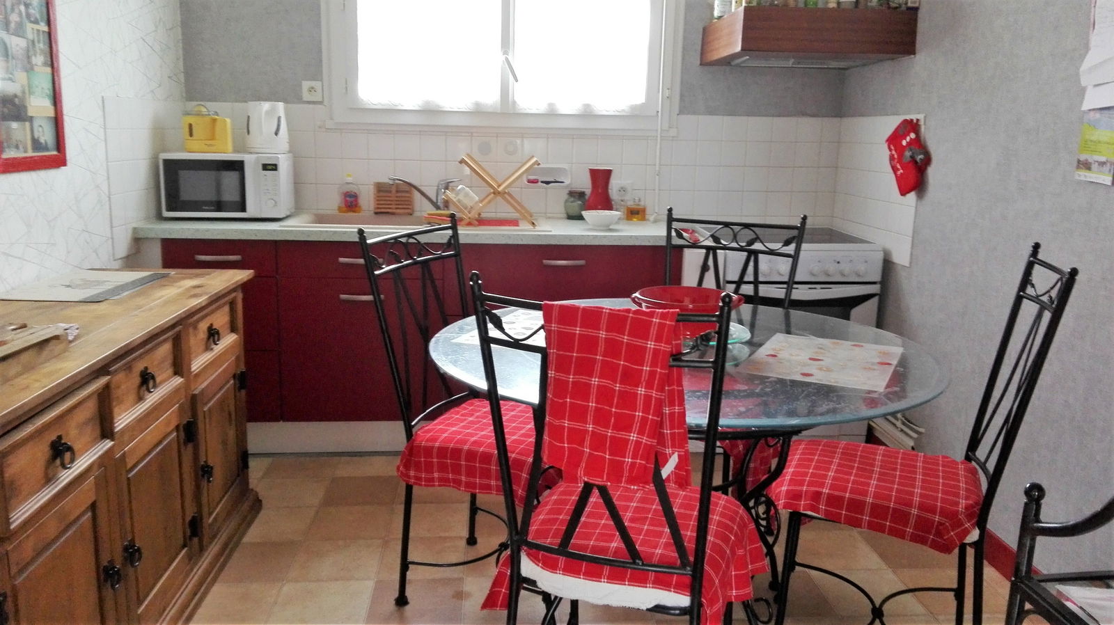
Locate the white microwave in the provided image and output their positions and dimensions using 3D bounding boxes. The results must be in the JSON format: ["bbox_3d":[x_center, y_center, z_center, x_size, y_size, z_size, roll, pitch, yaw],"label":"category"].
[{"bbox_3d":[-1.313,-0.514,3.220,0.430,0.248,0.315,0,13,-7],"label":"white microwave"}]

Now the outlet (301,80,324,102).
[{"bbox_3d":[-1.029,-0.933,3.358,0.084,0.083,0.020,0,11,-4],"label":"outlet"}]

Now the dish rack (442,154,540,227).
[{"bbox_3d":[-0.260,-0.503,3.256,0.355,0.262,0.370,0,13,-5],"label":"dish rack"}]

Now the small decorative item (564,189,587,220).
[{"bbox_3d":[0.079,-0.454,3.397,0.089,0.124,0.089,0,12,-4],"label":"small decorative item"}]

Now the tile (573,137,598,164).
[{"bbox_3d":[0.127,-0.704,3.467,0.108,0.108,0.010,0,13,-5],"label":"tile"}]

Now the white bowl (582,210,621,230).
[{"bbox_3d":[0.176,-0.366,3.146,0.145,0.064,0.145,1,13,0],"label":"white bowl"}]

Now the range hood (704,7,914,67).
[{"bbox_3d":[0.944,-1.060,3.099,0.627,0.155,0.576,0,12,-4],"label":"range hood"}]

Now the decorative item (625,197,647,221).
[{"bbox_3d":[0.346,-0.456,3.473,0.081,0.098,0.042,0,13,-5],"label":"decorative item"}]

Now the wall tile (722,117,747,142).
[{"bbox_3d":[0.774,-0.796,3.445,0.107,0.107,0.012,0,12,-4],"label":"wall tile"}]

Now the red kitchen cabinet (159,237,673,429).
[{"bbox_3d":[-0.492,0.029,3.232,1.879,0.677,0.552,0,12,-4],"label":"red kitchen cabinet"}]

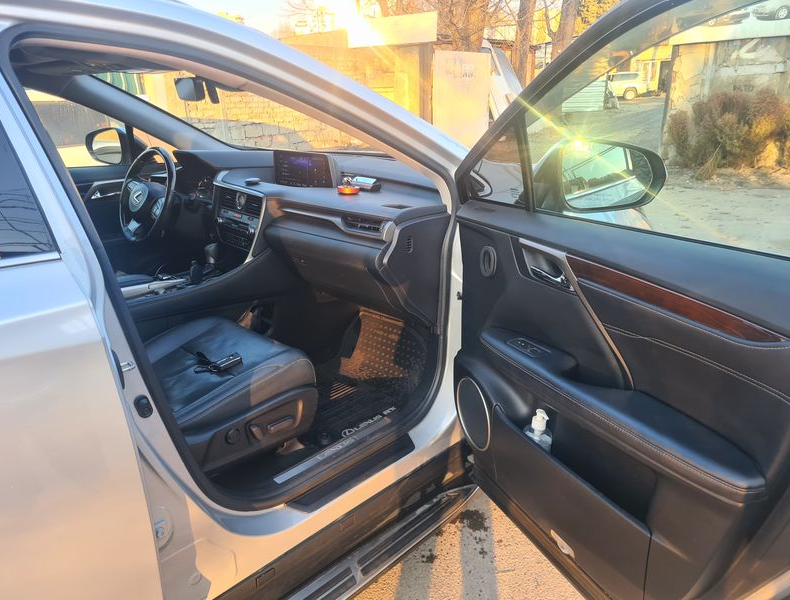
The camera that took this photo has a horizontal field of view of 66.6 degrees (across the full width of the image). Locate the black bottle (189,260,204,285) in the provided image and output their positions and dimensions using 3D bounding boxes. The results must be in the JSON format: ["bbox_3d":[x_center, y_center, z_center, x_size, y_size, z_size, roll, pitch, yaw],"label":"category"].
[{"bbox_3d":[-0.655,-0.092,1.980,0.041,0.080,0.041,-19,26,-41],"label":"black bottle"}]

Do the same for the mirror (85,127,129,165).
[{"bbox_3d":[-1.263,-0.693,2.683,0.235,0.165,0.120,10,22,29],"label":"mirror"}]

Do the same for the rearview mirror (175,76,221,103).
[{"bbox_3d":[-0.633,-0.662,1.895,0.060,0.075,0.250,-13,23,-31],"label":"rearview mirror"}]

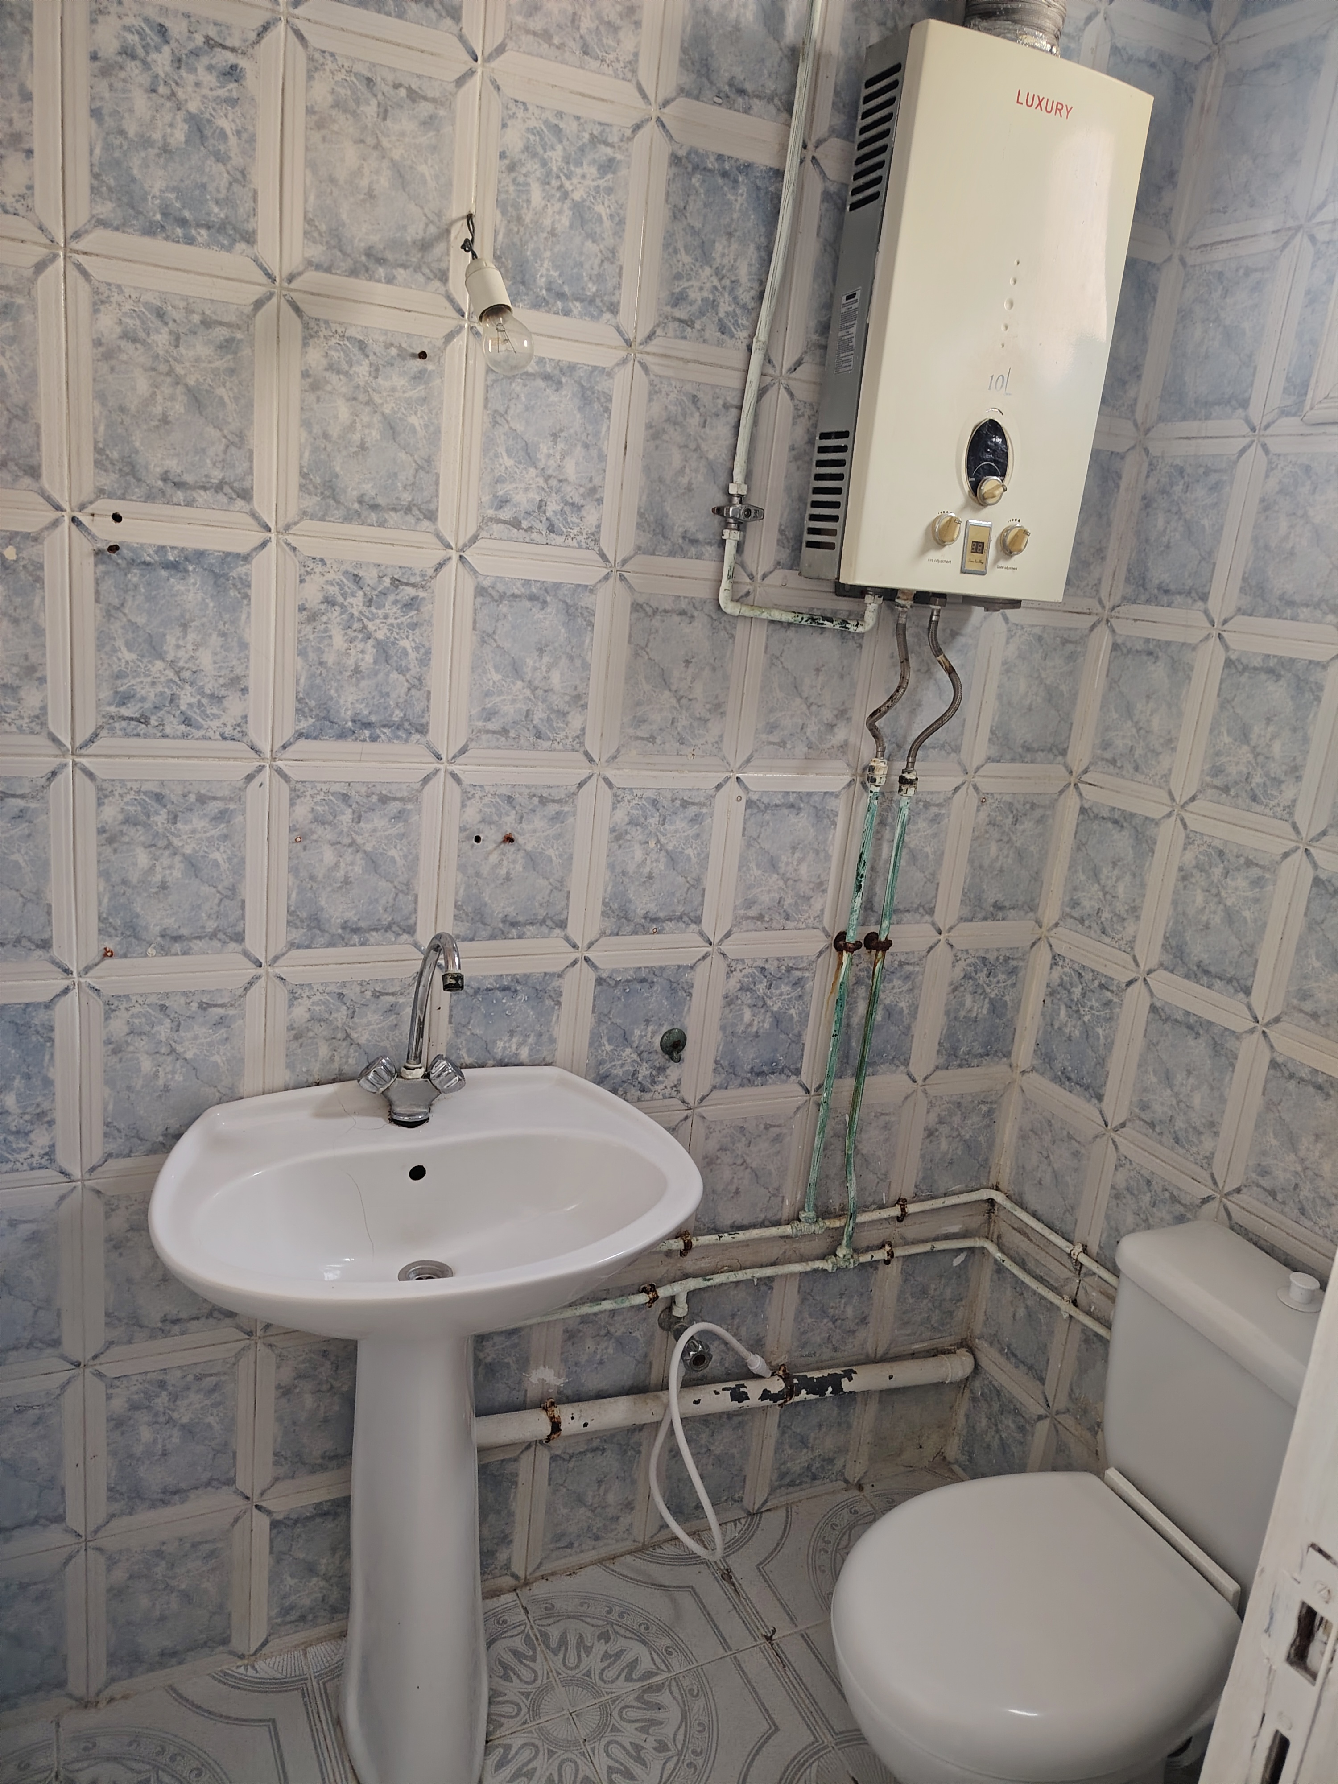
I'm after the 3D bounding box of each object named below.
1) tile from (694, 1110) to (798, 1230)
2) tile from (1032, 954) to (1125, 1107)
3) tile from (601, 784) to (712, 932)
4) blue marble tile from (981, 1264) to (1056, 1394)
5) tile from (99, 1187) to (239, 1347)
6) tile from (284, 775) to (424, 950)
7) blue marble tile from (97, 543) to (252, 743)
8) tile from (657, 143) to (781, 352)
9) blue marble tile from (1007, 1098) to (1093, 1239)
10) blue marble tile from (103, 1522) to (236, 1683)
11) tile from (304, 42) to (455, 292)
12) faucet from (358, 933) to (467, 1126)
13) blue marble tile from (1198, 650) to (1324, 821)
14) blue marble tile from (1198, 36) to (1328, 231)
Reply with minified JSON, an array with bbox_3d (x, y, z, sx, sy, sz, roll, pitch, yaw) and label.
[{"bbox_3d":[0.114,0.422,1.856,0.148,0.195,0.010,-1,16,-26],"label":"tile"},{"bbox_3d":[0.648,0.216,1.954,0.012,0.205,0.160,-1,16,-25],"label":"tile"},{"bbox_3d":[-0.016,-0.043,1.646,0.146,0.203,0.010,-1,16,-26],"label":"tile"},{"bbox_3d":[0.587,0.697,2.061,0.012,0.204,0.157,-1,16,-26],"label":"blue marble tile"},{"bbox_3d":[-0.612,0.456,1.534,0.158,0.207,0.012,-1,17,-26],"label":"tile"},{"bbox_3d":[-0.375,-0.033,1.471,0.151,0.204,0.010,-1,16,-26],"label":"tile"},{"bbox_3d":[-0.528,-0.264,1.321,0.157,0.204,0.012,-1,16,-26],"label":"blue marble tile"},{"bbox_3d":[0.060,-0.763,1.478,0.158,0.207,0.012,-1,17,-26],"label":"tile"},{"bbox_3d":[0.624,0.457,2.020,0.012,0.207,0.161,-1,17,-26],"label":"blue marble tile"},{"bbox_3d":[-0.660,0.937,1.647,0.156,0.205,0.012,-1,16,-26],"label":"blue marble tile"},{"bbox_3d":[-0.300,-0.747,1.292,0.150,0.205,0.015,-1,16,-26],"label":"tile"},{"bbox_3d":[-0.276,0.167,1.429,0.133,0.265,0.170,-2,17,-29],"label":"faucet"},{"bbox_3d":[0.789,-0.209,1.648,0.012,0.207,0.157,-1,17,-26],"label":"blue marble tile"},{"bbox_3d":[0.772,-0.979,1.613,0.015,0.205,0.150,-2,16,-27],"label":"blue marble tile"}]

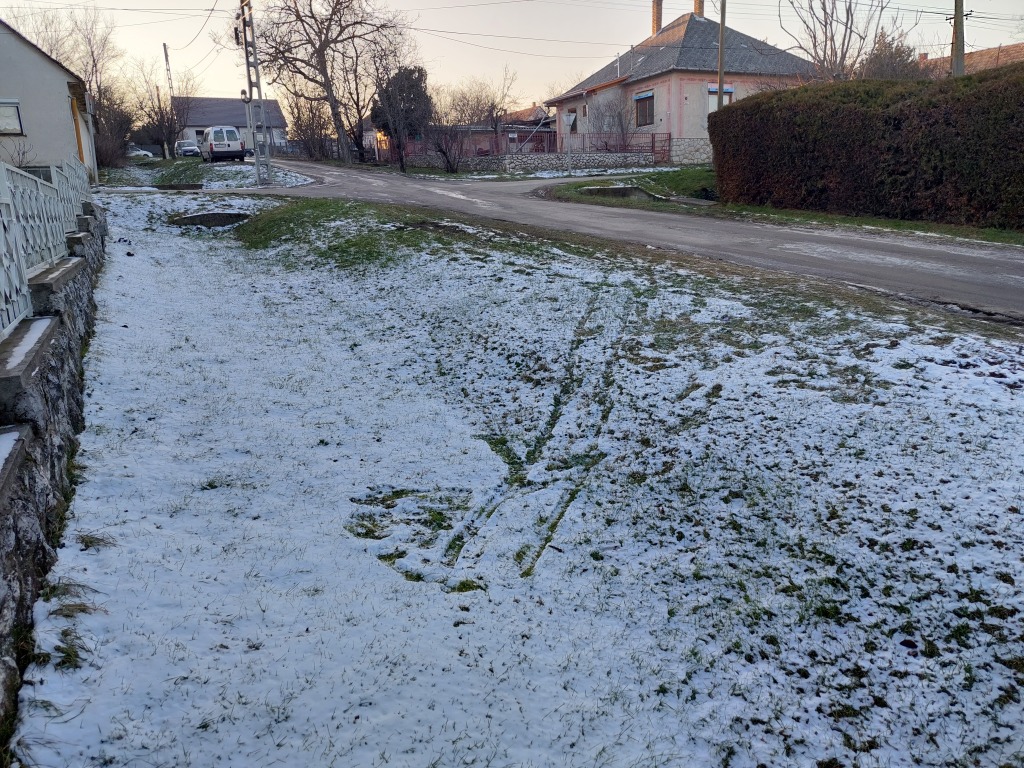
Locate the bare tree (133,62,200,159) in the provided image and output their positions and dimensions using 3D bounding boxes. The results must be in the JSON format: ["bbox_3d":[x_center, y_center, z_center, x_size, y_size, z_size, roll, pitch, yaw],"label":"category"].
[{"bbox_3d":[-21.525,-16.727,43.603,3.882,5.501,3.882,-8,15,-23],"label":"bare tree"}]

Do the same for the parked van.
[{"bbox_3d":[-16.922,-13.945,41.438,1.800,1.910,4.430,-10,20,-28],"label":"parked van"}]

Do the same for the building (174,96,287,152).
[{"bbox_3d":[-27.544,-24.793,68.922,9.700,5.400,7.600,-9,15,-24],"label":"building"}]

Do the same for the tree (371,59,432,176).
[{"bbox_3d":[-5.592,-13.172,34.964,2.921,5.197,2.921,-4,14,-8],"label":"tree"}]

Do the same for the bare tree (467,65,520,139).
[{"bbox_3d":[-1.071,-14.180,37.169,2.709,4.437,2.709,-3,14,-1],"label":"bare tree"}]

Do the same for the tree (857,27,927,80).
[{"bbox_3d":[14.315,-10.473,26.819,3.000,5.571,3.000,5,16,27],"label":"tree"}]

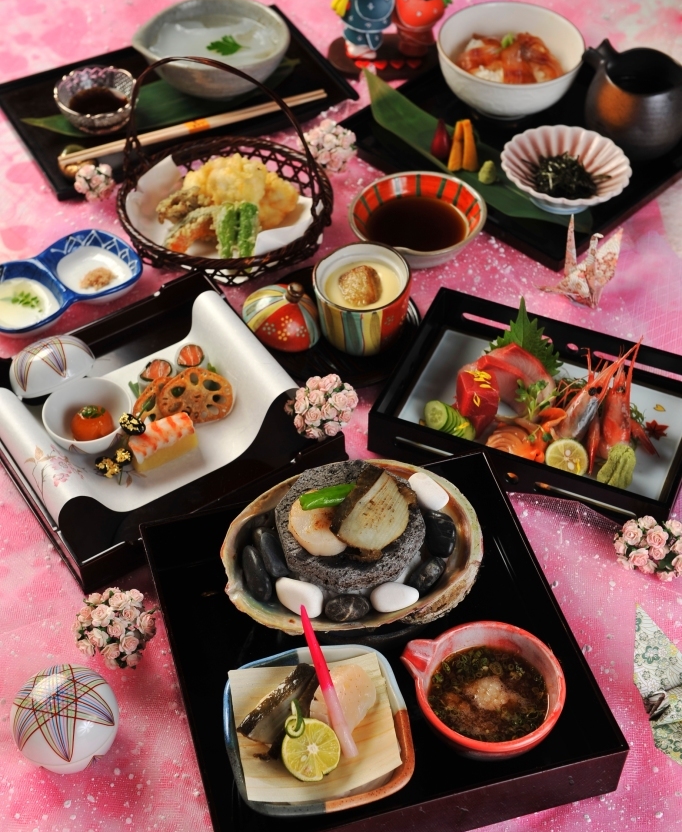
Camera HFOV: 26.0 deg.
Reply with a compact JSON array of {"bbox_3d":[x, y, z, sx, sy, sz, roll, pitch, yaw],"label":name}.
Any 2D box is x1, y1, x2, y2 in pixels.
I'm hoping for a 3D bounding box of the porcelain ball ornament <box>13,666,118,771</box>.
[{"bbox_3d":[-0.166,0.183,0.893,0.064,0.063,0.064,-1,47,0],"label":"porcelain ball ornament"}]

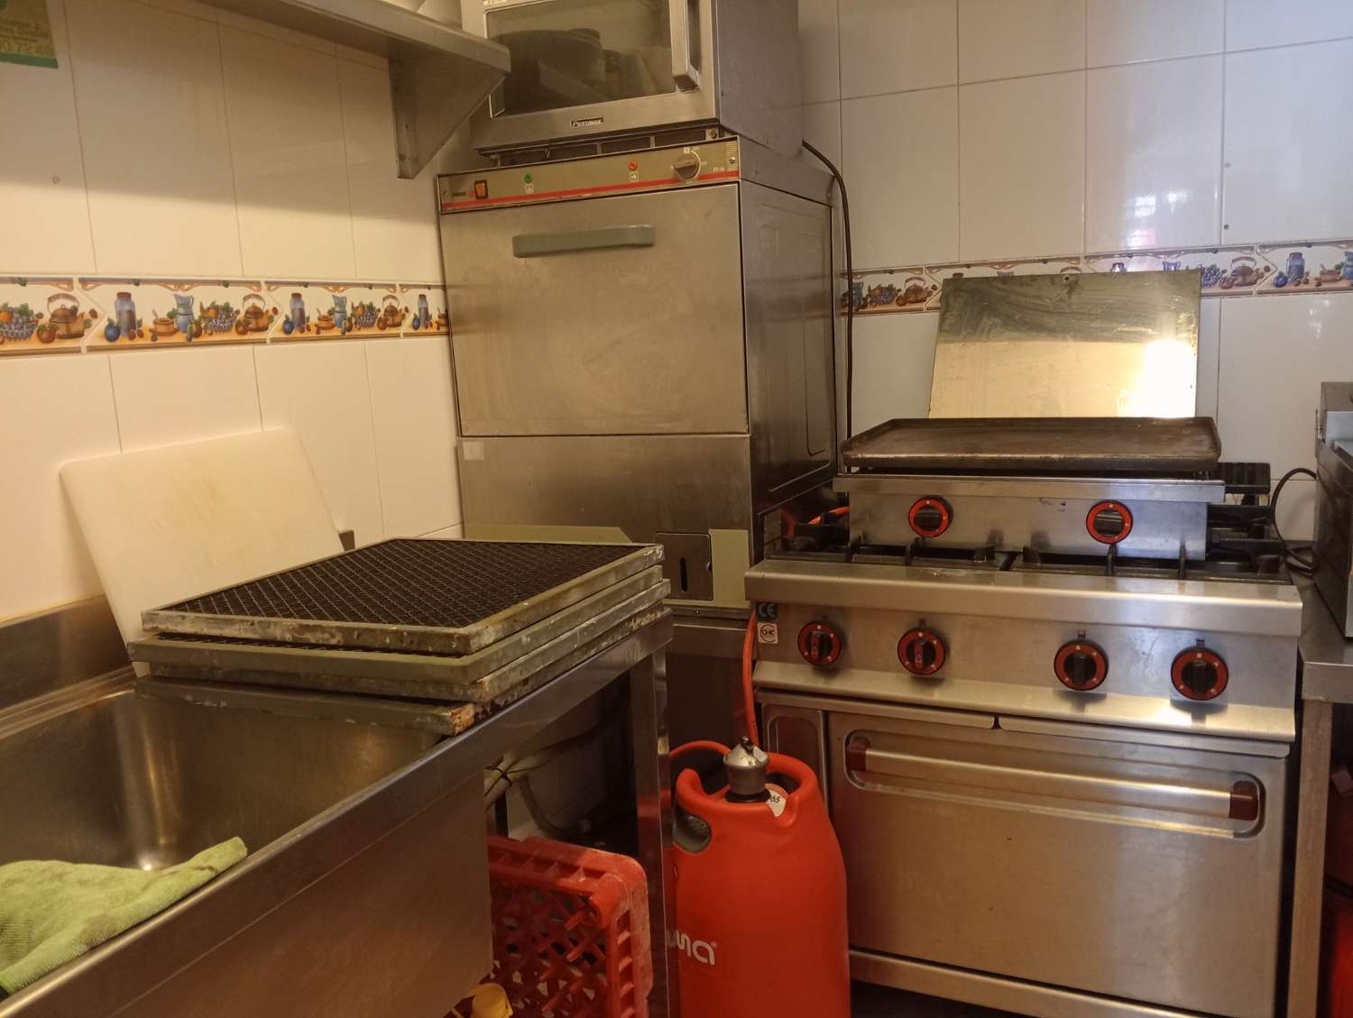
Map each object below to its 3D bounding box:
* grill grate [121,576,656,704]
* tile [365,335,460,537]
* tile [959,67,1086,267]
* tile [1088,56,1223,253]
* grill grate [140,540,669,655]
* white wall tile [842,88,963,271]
[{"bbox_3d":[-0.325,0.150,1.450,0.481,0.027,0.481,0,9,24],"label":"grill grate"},{"bbox_3d":[-0.475,-0.132,2.020,0.010,0.361,0.252,2,10,24],"label":"tile"},{"bbox_3d":[0.714,-0.704,2.272,0.252,0.361,0.010,2,10,24],"label":"tile"},{"bbox_3d":[0.945,-0.697,2.170,0.252,0.361,0.010,2,10,24],"label":"tile"},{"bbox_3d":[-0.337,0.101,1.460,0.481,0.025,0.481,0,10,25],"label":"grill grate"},{"bbox_3d":[0.483,-0.710,2.374,0.252,0.361,0.010,2,10,24],"label":"white wall tile"}]

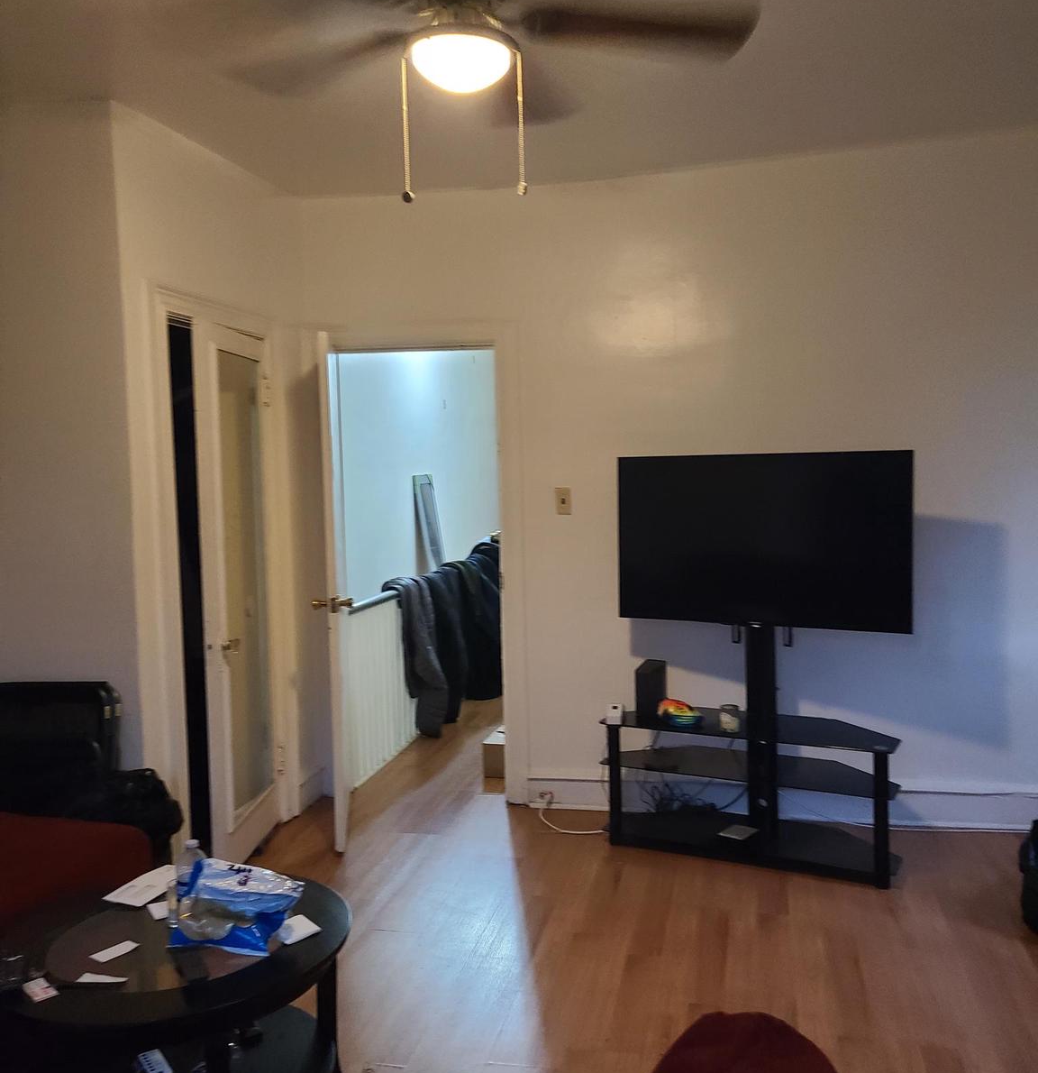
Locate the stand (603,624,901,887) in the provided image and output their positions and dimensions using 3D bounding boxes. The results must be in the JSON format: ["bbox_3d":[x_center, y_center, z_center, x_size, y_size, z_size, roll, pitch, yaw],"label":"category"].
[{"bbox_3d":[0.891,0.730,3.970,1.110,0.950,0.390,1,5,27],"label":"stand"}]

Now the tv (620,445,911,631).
[{"bbox_3d":[0.915,0.012,3.970,1.118,0.648,0.060,1,5,27],"label":"tv"}]

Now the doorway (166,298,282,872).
[{"bbox_3d":[-1.113,0.241,3.920,0.120,2.010,0.720,0,4,12],"label":"doorway"}]

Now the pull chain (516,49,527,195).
[{"bbox_3d":[0.003,-0.936,2.356,0.022,0.320,0.022,0,4,12],"label":"pull chain"}]

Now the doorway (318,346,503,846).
[{"bbox_3d":[-0.426,0.178,4.633,0.720,2.000,0.130,0,4,12],"label":"doorway"}]

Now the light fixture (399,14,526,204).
[{"bbox_3d":[-0.124,-0.963,2.343,0.275,0.398,0.265,-1,4,0],"label":"light fixture"}]

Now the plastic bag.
[{"bbox_3d":[-0.628,0.816,2.292,0.265,0.135,0.205,0,4,12],"label":"plastic bag"}]

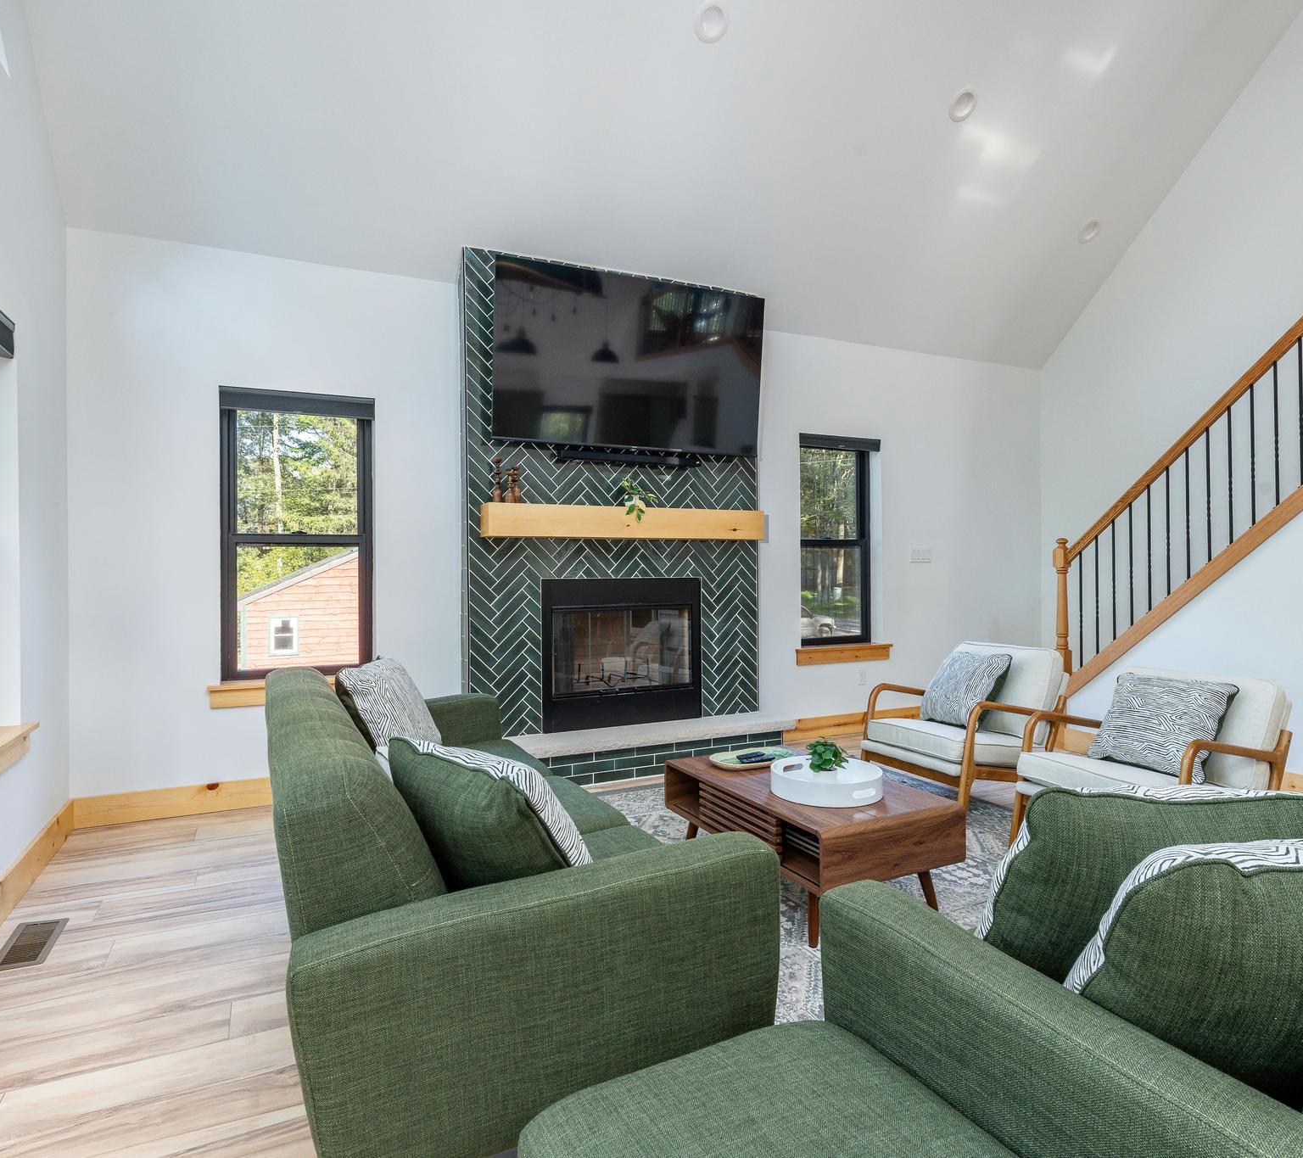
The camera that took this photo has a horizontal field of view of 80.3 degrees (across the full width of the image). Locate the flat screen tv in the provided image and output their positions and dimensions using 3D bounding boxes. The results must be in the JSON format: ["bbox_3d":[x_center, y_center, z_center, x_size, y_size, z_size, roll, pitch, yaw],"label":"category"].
[{"bbox_3d":[-0.090,-1.238,4.479,1.670,0.960,0.060,-1,6,-27],"label":"flat screen tv"}]

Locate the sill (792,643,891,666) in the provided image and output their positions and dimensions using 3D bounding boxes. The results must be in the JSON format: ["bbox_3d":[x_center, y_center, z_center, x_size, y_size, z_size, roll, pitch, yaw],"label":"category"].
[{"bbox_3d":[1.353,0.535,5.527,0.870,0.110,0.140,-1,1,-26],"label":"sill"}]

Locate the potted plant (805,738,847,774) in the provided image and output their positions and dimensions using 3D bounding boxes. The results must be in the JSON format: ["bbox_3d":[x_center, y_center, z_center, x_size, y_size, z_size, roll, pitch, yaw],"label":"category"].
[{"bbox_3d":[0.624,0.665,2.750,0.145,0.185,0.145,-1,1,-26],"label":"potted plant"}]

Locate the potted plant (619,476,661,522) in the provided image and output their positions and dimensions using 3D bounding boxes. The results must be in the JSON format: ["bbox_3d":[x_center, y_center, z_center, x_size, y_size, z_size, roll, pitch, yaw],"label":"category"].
[{"bbox_3d":[-0.071,-0.470,4.488,0.220,0.270,0.170,-1,1,-26],"label":"potted plant"}]

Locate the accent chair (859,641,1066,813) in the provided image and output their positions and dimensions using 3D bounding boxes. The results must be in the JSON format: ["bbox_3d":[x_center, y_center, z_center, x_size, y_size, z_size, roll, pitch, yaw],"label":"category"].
[{"bbox_3d":[1.589,0.745,3.945,0.815,0.765,0.675,-1,1,-27],"label":"accent chair"}]

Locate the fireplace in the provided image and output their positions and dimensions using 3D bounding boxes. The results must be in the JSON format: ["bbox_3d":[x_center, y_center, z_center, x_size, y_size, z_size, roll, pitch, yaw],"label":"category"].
[{"bbox_3d":[-0.186,0.438,4.704,1.047,0.881,0.200,-1,1,-26],"label":"fireplace"}]

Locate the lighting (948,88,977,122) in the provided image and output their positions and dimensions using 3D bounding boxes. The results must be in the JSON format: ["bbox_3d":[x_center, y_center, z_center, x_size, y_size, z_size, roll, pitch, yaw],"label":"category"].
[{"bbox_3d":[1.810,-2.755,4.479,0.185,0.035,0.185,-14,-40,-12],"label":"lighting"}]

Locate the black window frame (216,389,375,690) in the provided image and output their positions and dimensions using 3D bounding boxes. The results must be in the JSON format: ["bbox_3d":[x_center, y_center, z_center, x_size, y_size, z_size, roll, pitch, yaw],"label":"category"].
[{"bbox_3d":[-1.818,-0.218,4.005,0.719,1.462,0.100,-1,1,-26],"label":"black window frame"}]

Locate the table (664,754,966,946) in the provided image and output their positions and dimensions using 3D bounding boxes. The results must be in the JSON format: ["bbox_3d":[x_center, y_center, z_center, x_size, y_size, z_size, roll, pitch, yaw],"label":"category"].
[{"bbox_3d":[0.562,0.952,2.907,0.616,0.393,0.992,-1,1,-27],"label":"table"}]

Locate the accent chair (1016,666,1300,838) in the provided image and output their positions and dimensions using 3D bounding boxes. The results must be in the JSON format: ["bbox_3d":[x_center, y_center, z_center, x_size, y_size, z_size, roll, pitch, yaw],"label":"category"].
[{"bbox_3d":[1.996,0.759,3.110,0.815,0.765,0.675,-1,1,-27],"label":"accent chair"}]

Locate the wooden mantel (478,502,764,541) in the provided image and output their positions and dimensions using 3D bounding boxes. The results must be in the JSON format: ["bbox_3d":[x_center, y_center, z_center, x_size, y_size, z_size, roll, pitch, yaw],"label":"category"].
[{"bbox_3d":[-0.113,-0.321,4.535,1.739,0.180,0.175,-1,1,-26],"label":"wooden mantel"}]

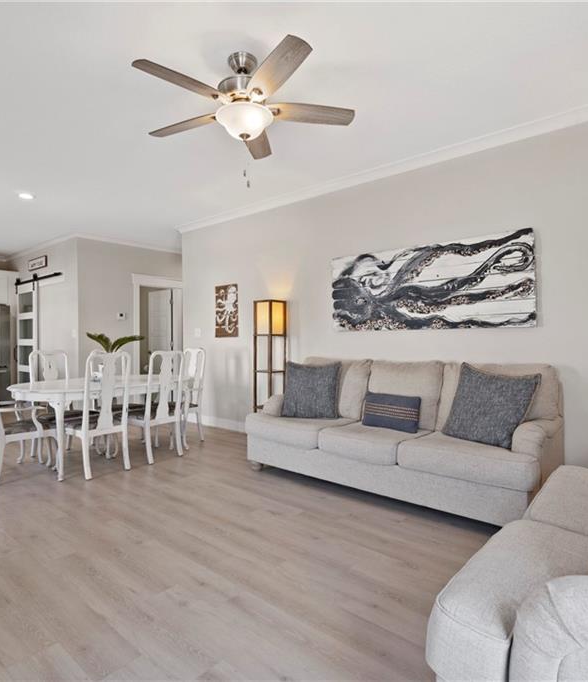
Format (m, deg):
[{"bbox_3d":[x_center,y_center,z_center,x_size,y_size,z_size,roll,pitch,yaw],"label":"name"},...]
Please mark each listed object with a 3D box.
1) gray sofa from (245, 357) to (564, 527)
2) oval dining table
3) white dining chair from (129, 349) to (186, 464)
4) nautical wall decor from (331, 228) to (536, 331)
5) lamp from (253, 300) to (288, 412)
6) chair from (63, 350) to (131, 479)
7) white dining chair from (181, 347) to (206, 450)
[{"bbox_3d":[0.747,0.669,3.378,2.300,0.970,0.960,0,0,41],"label":"gray sofa"},{"bbox_3d":[-1.838,0.780,4.301,1.060,0.760,1.780,0,0,41],"label":"oval dining table"},{"bbox_3d":[-1.422,0.631,4.292,0.560,1.060,0.510,0,1,41],"label":"white dining chair"},{"bbox_3d":[1.105,-0.477,3.780,1.855,0.765,0.045,0,0,41],"label":"nautical wall decor"},{"bbox_3d":[-0.253,0.355,4.752,0.260,1.590,0.260,0,0,41],"label":"lamp"},{"bbox_3d":[-1.787,0.625,3.869,0.580,1.075,0.545,0,0,41],"label":"chair"},{"bbox_3d":[-1.355,0.621,4.893,0.560,1.070,0.570,0,1,41],"label":"white dining chair"}]

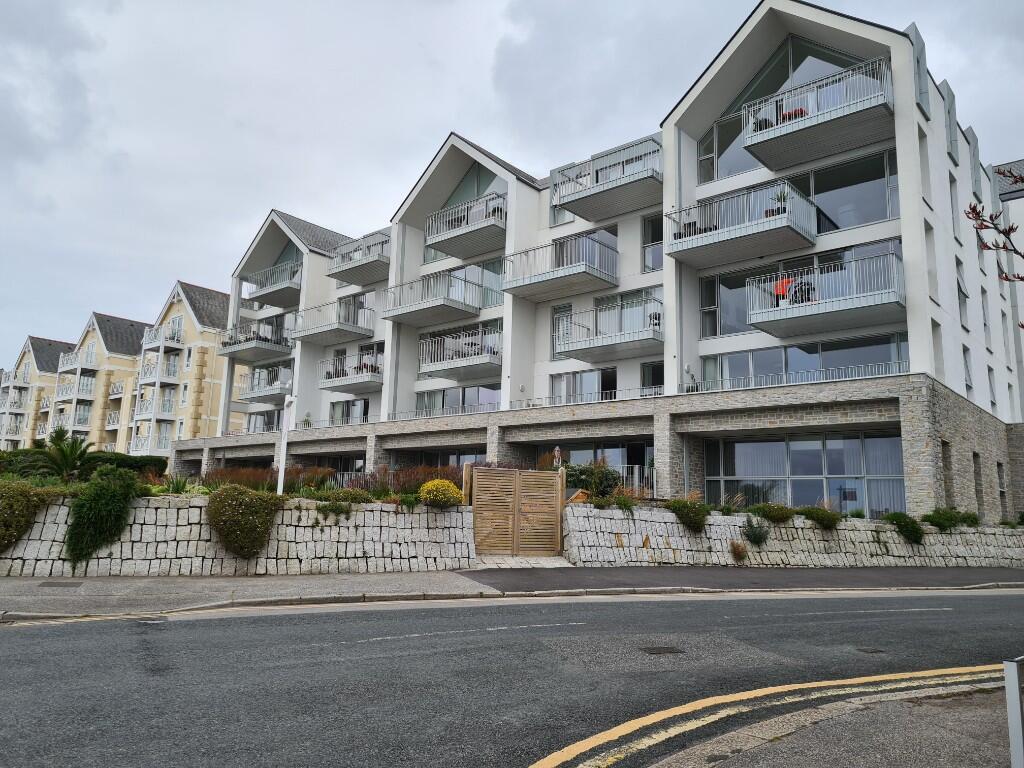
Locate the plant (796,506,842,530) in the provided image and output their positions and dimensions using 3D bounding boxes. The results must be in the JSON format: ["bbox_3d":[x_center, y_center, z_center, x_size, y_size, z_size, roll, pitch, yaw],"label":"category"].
[{"bbox_3d":[7.037,3.078,17.600,0.968,0.505,0.650,5,-11,-19],"label":"plant"}]

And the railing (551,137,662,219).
[{"bbox_3d":[4.263,-7.796,30.018,4.201,1.464,2.250,-7,-13,40],"label":"railing"}]

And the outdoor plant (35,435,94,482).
[{"bbox_3d":[-11.321,1.876,19.500,1.500,1.300,1.500,6,-11,-24],"label":"outdoor plant"}]

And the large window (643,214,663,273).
[{"bbox_3d":[5.901,-5.796,31.318,1.365,2.520,0.157,-7,-13,41],"label":"large window"}]

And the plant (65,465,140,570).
[{"bbox_3d":[-6.868,2.206,12.900,1.084,1.625,0.850,6,-11,-21],"label":"plant"}]

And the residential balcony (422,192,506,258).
[{"bbox_3d":[-1.661,-7.474,36.728,4.494,1.565,2.394,-7,-13,41],"label":"residential balcony"}]

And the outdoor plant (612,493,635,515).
[{"bbox_3d":[2.305,2.470,15.900,0.440,0.420,0.380,5,-11,-20],"label":"outdoor plant"}]

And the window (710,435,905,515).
[{"bbox_3d":[9.371,3.015,24.871,6.700,2.800,0.150,-7,-13,40],"label":"window"}]

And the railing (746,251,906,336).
[{"bbox_3d":[10.364,-2.769,25.026,4.641,1.544,2.394,-7,-13,41],"label":"railing"}]

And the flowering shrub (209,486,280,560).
[{"bbox_3d":[-4.941,2.521,14.100,1.350,1.380,1.000,6,-11,-24],"label":"flowering shrub"}]

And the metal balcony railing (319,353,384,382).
[{"bbox_3d":[-7.262,-0.631,37.794,4.095,1.170,2.243,-7,-13,40],"label":"metal balcony railing"}]

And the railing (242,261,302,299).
[{"bbox_3d":[-13.955,-6.067,47.364,4.515,1.575,2.310,-7,-13,41],"label":"railing"}]

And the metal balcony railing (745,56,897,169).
[{"bbox_3d":[9.835,-8.336,24.246,4.222,1.453,2.243,-7,-13,40],"label":"metal balcony railing"}]

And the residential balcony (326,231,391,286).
[{"bbox_3d":[-7.051,-6.258,38.734,4.241,1.453,2.243,-7,-13,40],"label":"residential balcony"}]

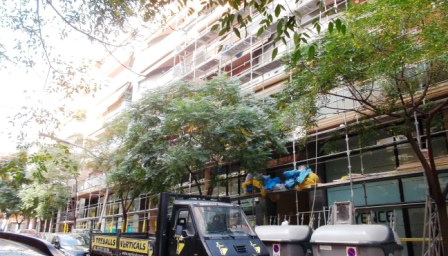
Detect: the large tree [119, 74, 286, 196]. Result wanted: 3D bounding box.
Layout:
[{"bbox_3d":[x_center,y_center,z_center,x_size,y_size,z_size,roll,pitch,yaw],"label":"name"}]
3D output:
[{"bbox_3d":[-0.736,1.474,12.770,5.800,7.000,5.600,1,-18,0],"label":"large tree"}]

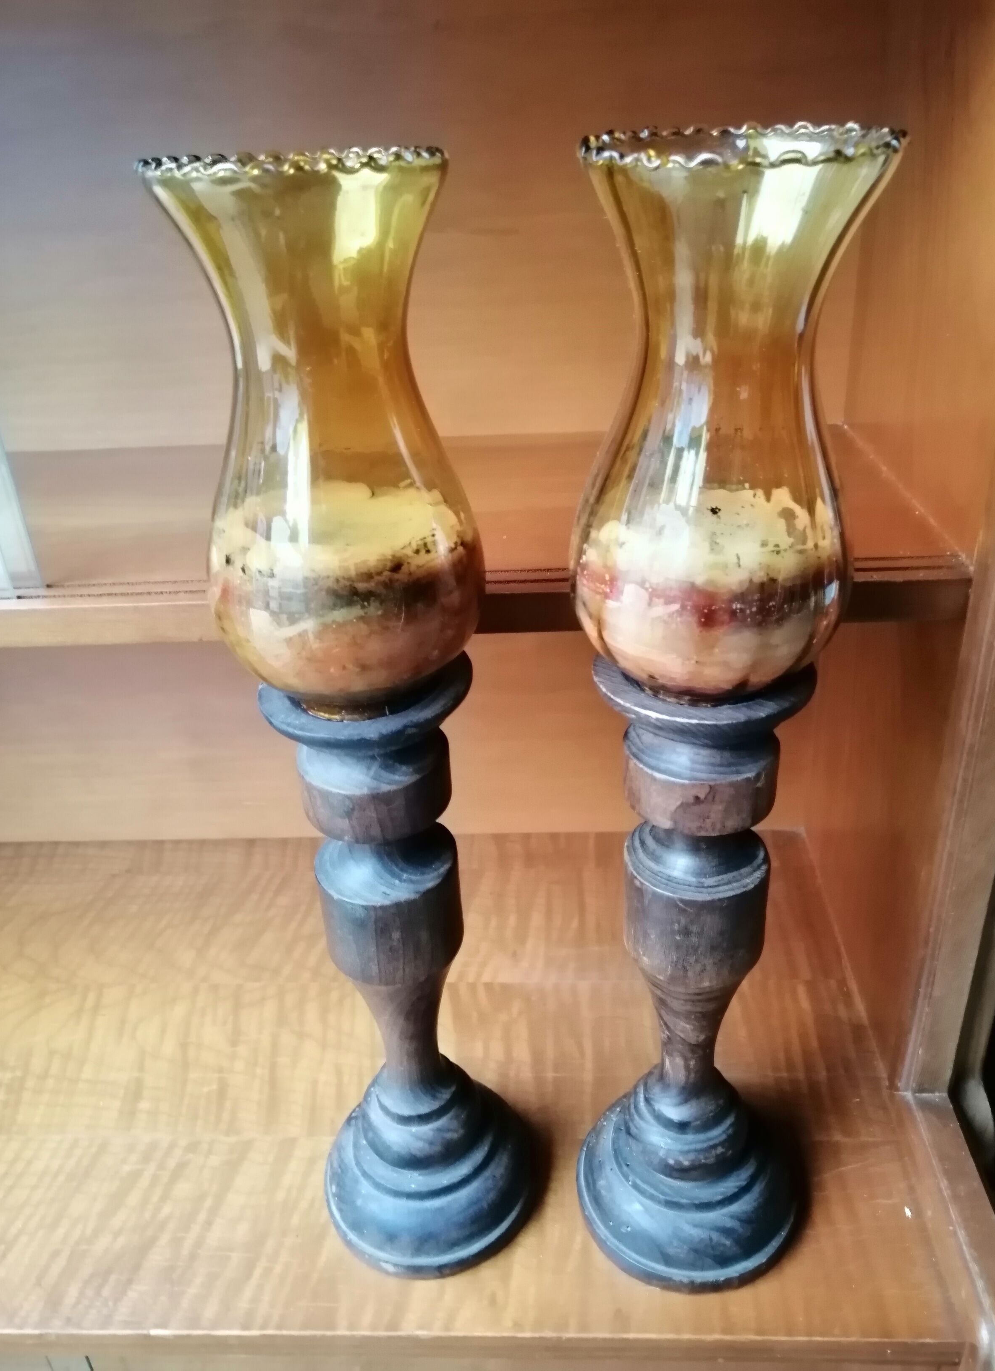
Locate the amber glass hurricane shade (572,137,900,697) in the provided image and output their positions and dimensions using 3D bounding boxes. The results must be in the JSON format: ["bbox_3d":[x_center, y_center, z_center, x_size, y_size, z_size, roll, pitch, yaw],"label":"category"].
[{"bbox_3d":[0.073,-0.081,0.341,0.099,0.185,0.099,-4,31,0],"label":"amber glass hurricane shade"}]

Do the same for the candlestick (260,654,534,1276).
[{"bbox_3d":[-0.043,0.129,0.476,0.114,0.303,0.114,-4,29,0],"label":"candlestick"}]

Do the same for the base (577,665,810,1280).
[{"bbox_3d":[0.088,0.126,0.461,0.114,0.305,0.114,-4,29,0],"label":"base"}]

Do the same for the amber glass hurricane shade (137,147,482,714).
[{"bbox_3d":[-0.056,-0.079,0.357,0.100,0.188,0.100,-4,29,0],"label":"amber glass hurricane shade"}]

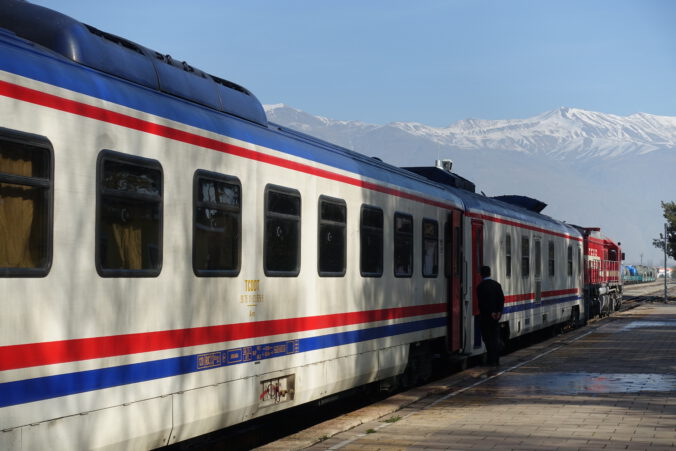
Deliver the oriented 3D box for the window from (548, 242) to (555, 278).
[{"bbox_3d":[6.137,0.961,37.811,0.080,1.010,1.270,-1,-2,16],"label":"window"}]

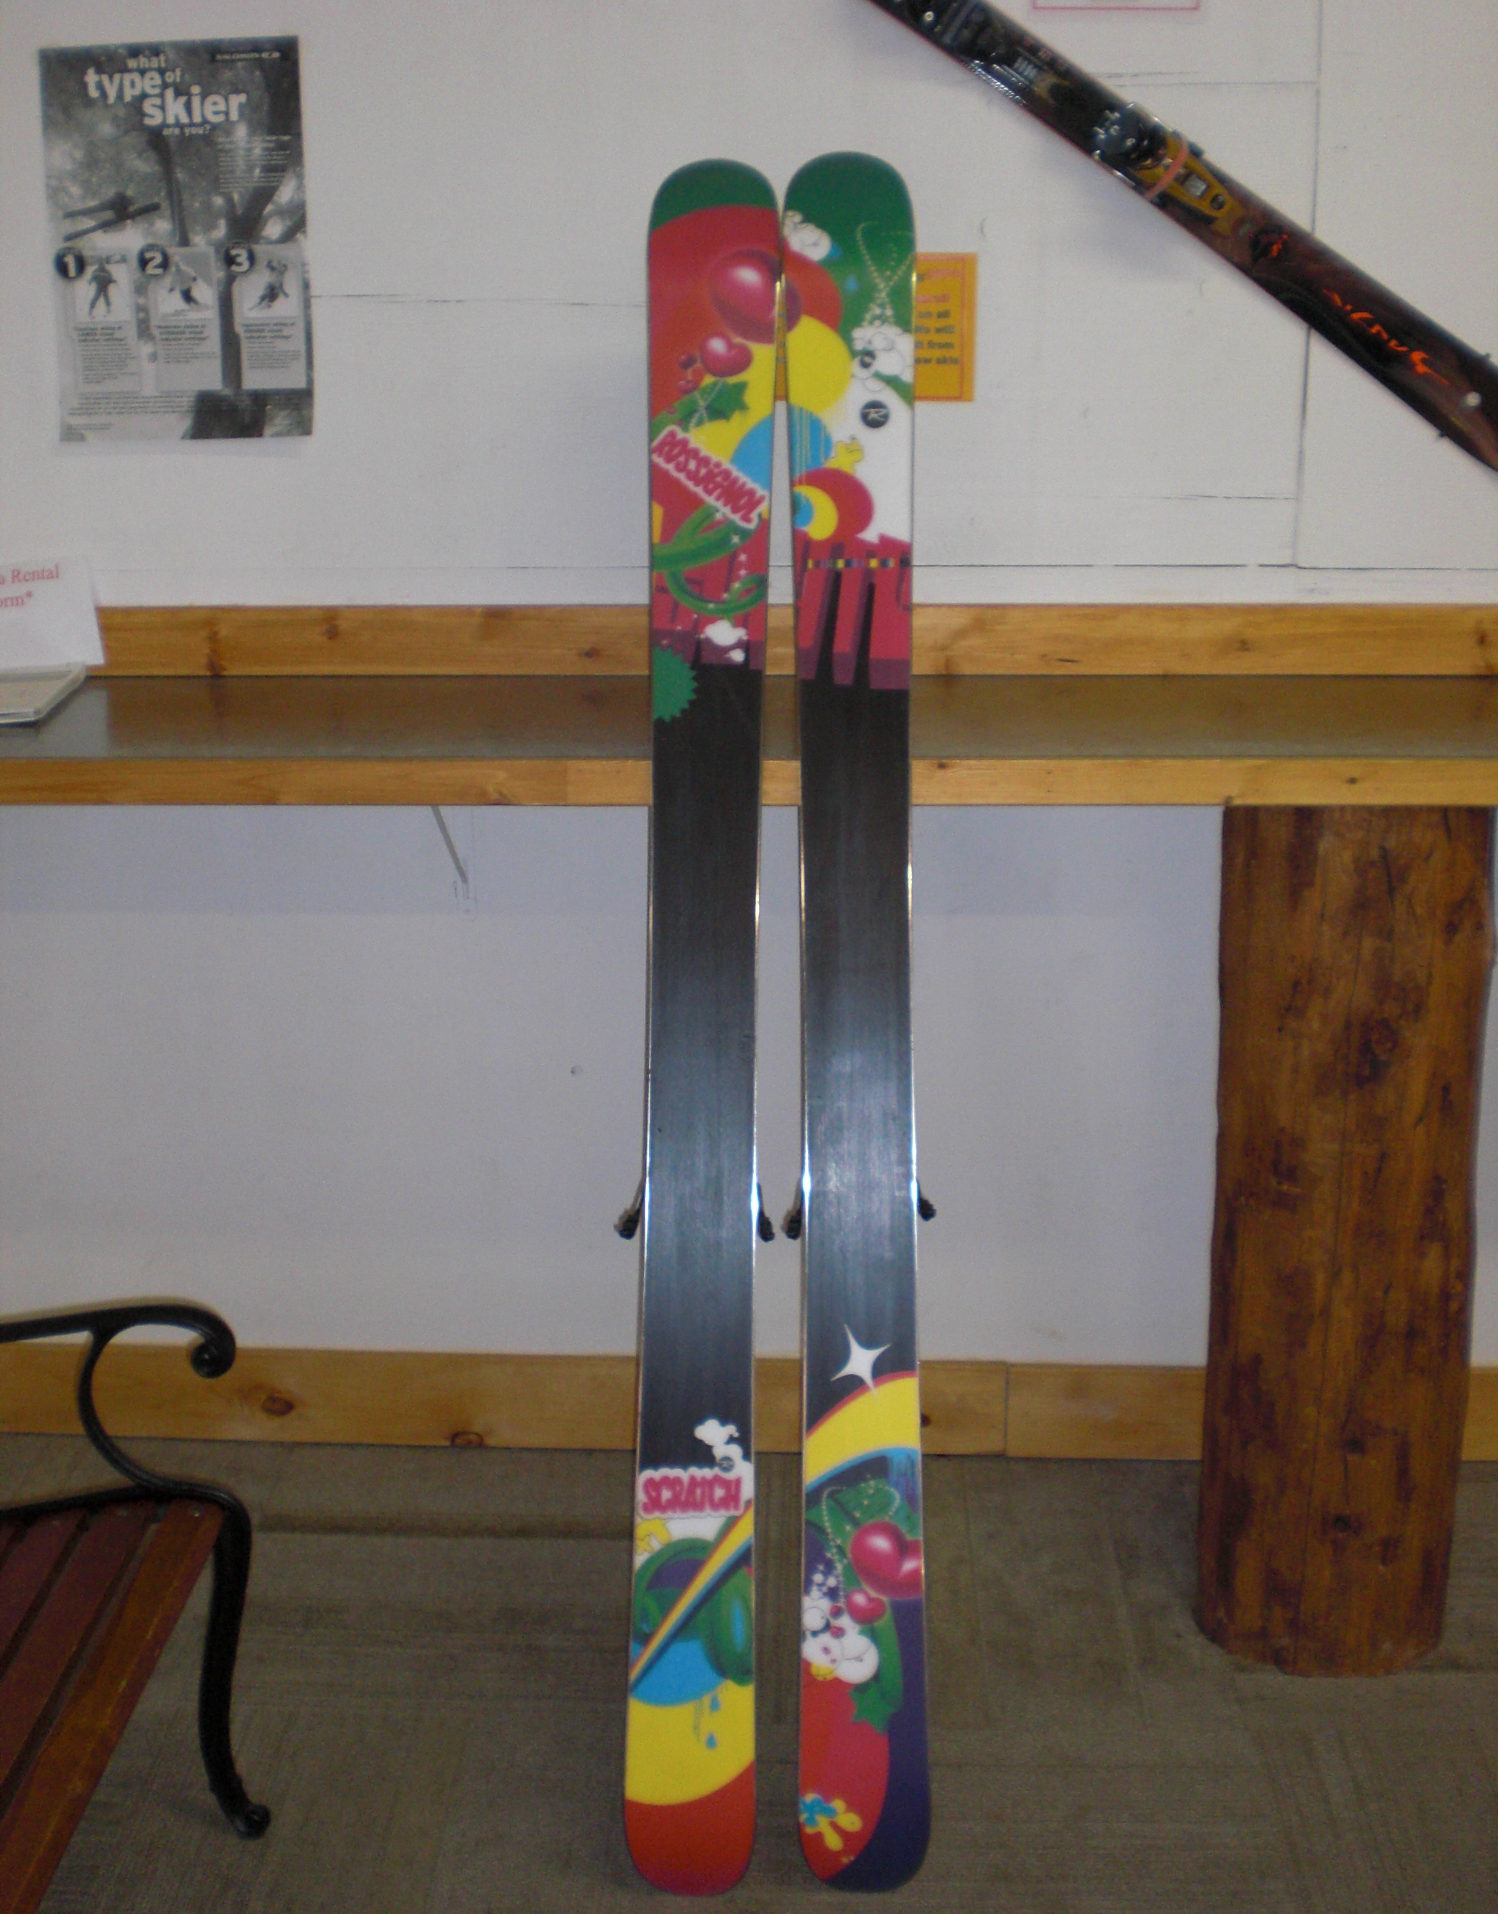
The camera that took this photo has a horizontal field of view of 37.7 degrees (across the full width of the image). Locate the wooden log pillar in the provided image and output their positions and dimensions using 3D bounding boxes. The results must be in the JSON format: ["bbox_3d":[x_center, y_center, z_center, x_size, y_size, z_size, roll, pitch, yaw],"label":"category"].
[{"bbox_3d":[0.654,0.267,2.429,0.290,1.000,0.290,0,13,3],"label":"wooden log pillar"}]

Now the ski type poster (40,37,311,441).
[{"bbox_3d":[-0.688,-0.857,2.638,0.311,0.455,0.008,0,13,3],"label":"ski type poster"}]

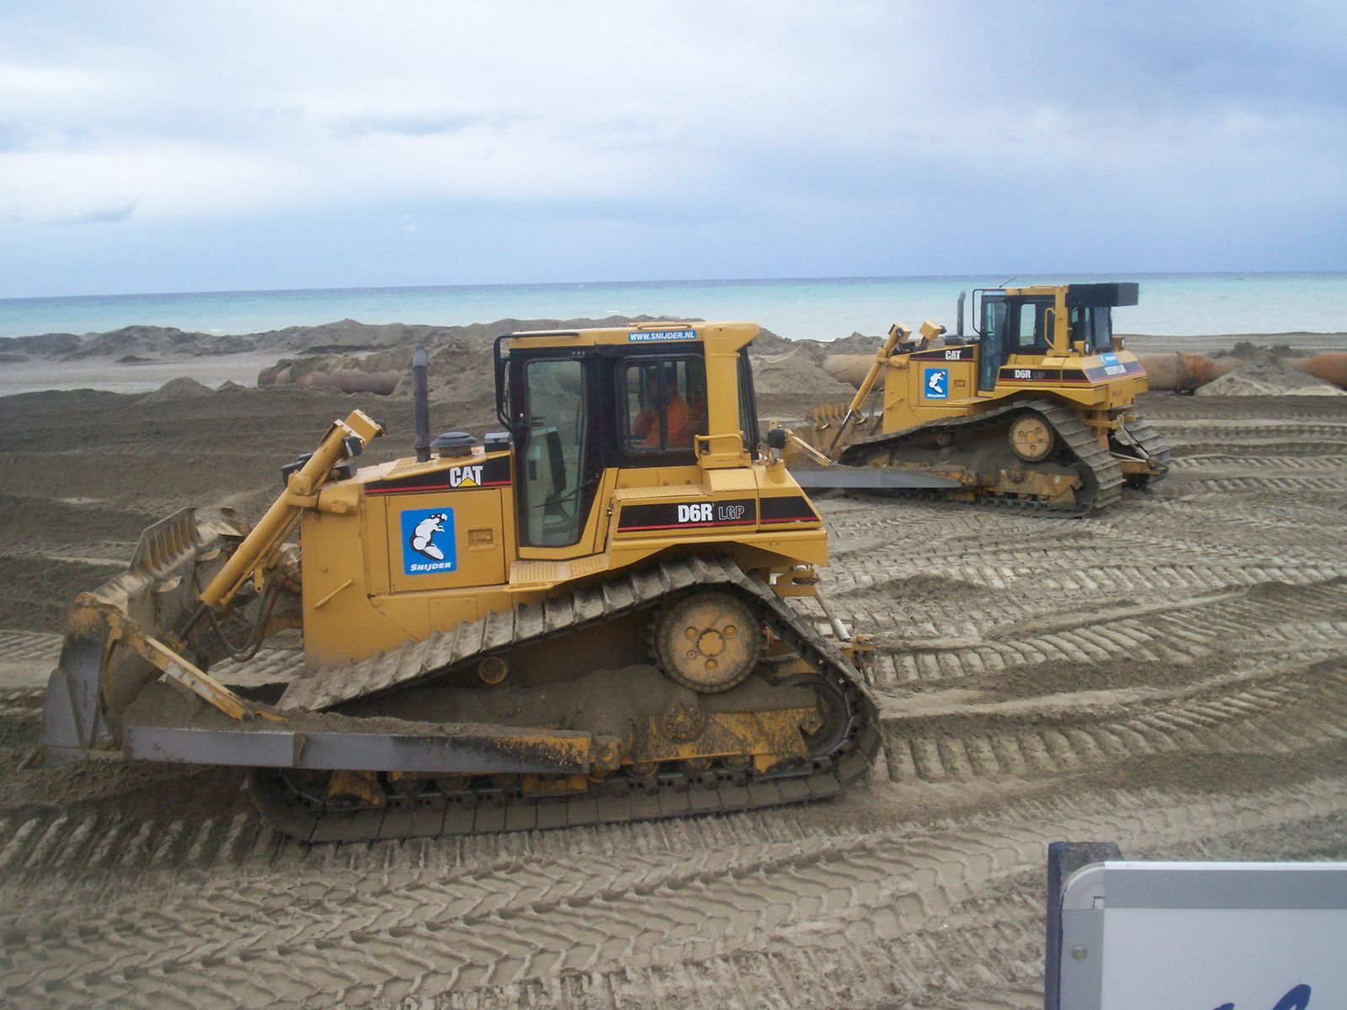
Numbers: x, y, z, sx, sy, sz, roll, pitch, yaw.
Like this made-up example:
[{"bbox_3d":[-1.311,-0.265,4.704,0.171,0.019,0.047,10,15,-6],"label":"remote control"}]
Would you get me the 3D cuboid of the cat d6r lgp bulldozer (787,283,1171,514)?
[{"bbox_3d":[4.726,-1.689,21.215,5.500,3.220,4.060,4,10,36],"label":"cat d6r lgp bulldozer"}]

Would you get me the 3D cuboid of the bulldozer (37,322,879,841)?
[{"bbox_3d":[-1.224,0.326,10.340,5.520,3.220,4.060,-3,7,-7],"label":"bulldozer"}]

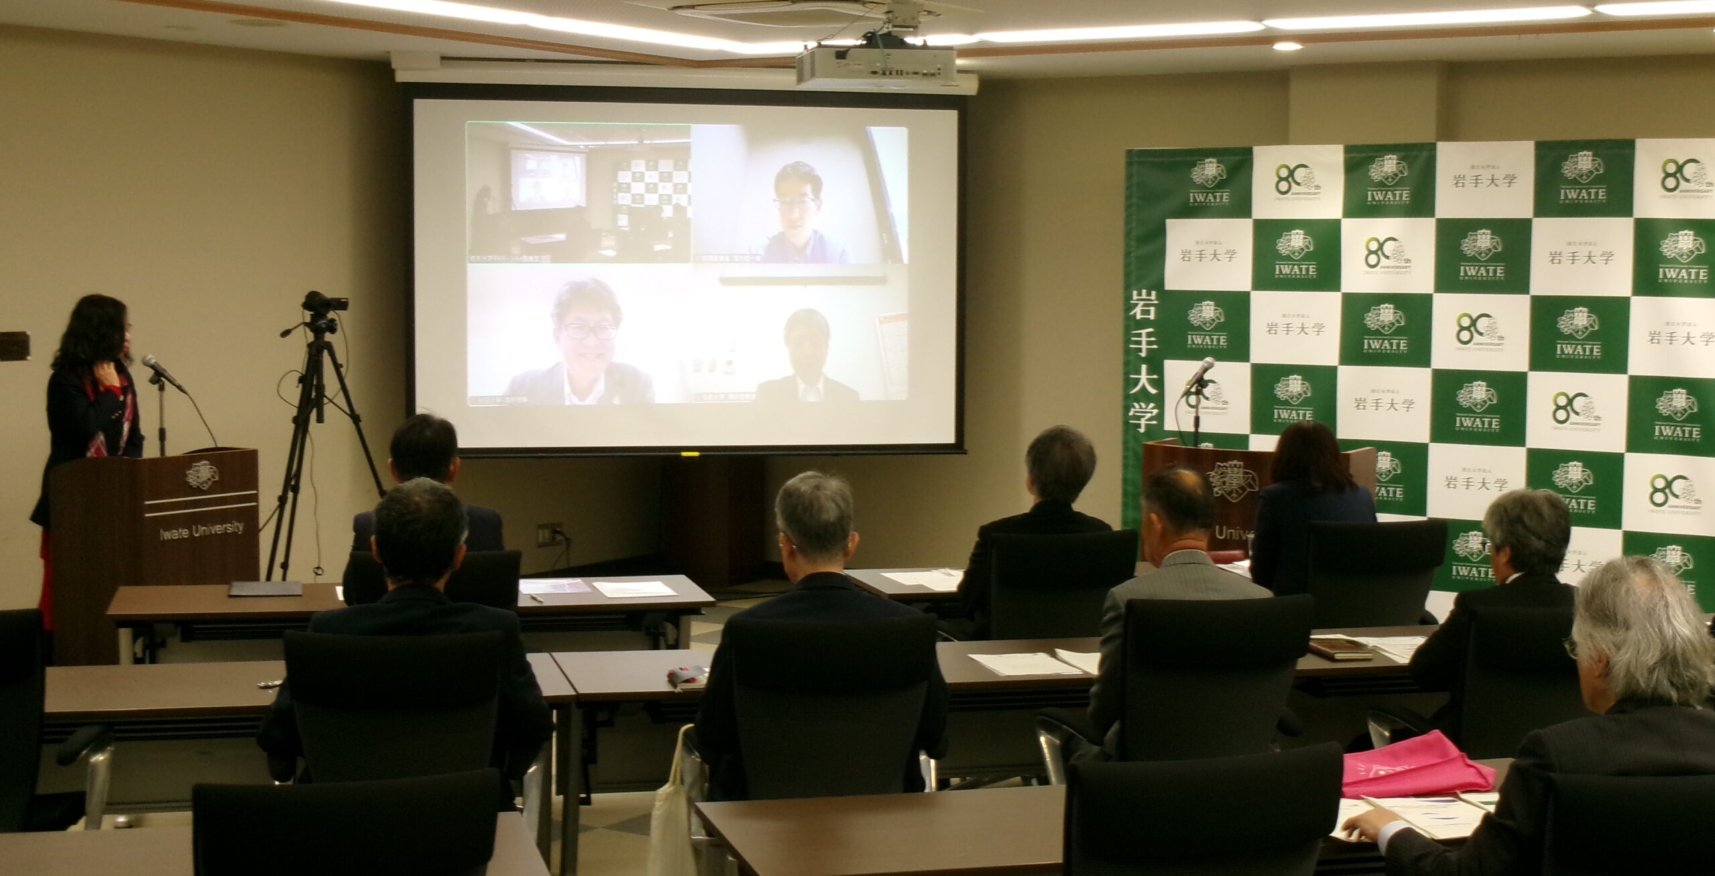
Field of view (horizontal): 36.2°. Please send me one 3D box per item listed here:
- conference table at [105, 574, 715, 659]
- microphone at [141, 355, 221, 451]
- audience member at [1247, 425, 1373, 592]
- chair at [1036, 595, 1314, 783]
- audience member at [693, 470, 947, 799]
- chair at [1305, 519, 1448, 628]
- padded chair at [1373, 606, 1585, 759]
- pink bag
[{"bbox_3d":[-1.351,0.824,8.001,1.780,0.700,0.600,-1,5,-12],"label":"conference table"},{"bbox_3d":[-2.309,-0.111,8.899,0.260,0.360,0.150,4,6,32],"label":"microphone"},{"bbox_3d":[1.385,0.571,8.366,0.480,1.260,0.750,-1,4,-16],"label":"audience member"},{"bbox_3d":[0.783,0.840,6.495,0.660,0.980,0.660,-1,6,-16],"label":"chair"},{"bbox_3d":[-0.126,0.693,6.255,0.570,1.300,0.750,0,4,-13],"label":"audience member"},{"bbox_3d":[1.425,0.706,8.049,0.660,0.970,0.660,-1,6,-18],"label":"chair"},{"bbox_3d":[1.623,0.844,6.625,0.660,0.970,0.660,-1,5,-11],"label":"padded chair"},{"bbox_3d":[1.140,0.663,5.504,0.390,0.120,0.260,-1,5,-15],"label":"pink bag"}]

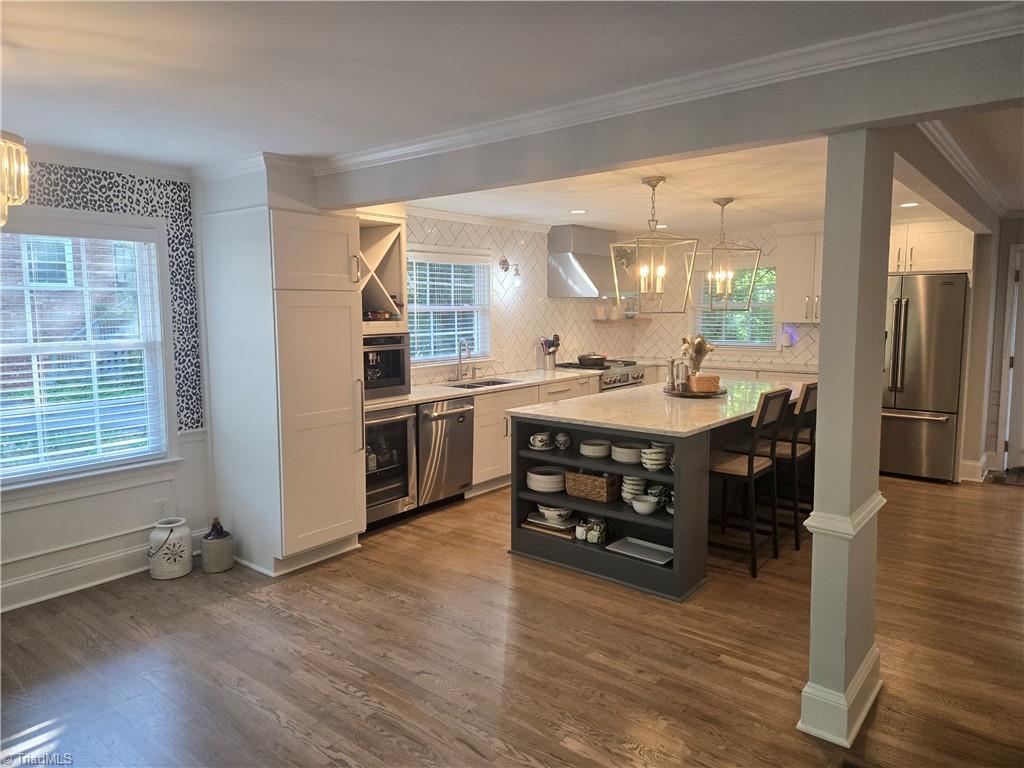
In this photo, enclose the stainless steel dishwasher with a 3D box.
[{"bbox_3d":[-0.704,0.491,5.378,0.595,0.795,0.597,5,9,39],"label":"stainless steel dishwasher"}]

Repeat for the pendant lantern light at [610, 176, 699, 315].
[{"bbox_3d":[0.922,-0.906,4.454,0.408,0.868,0.408,-2,7,-16],"label":"pendant lantern light"}]

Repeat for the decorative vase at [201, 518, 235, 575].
[{"bbox_3d":[-1.806,0.967,4.156,0.205,0.330,0.205,5,8,39],"label":"decorative vase"}]

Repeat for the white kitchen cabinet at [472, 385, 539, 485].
[{"bbox_3d":[-0.274,0.408,6.130,0.632,0.778,0.901,5,8,39],"label":"white kitchen cabinet"}]

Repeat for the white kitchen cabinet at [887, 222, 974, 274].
[{"bbox_3d":[3.666,-1.229,6.238,1.000,0.433,0.550,5,9,39],"label":"white kitchen cabinet"}]

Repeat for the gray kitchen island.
[{"bbox_3d":[1.217,0.553,4.901,1.215,0.918,2.475,5,9,39],"label":"gray kitchen island"}]

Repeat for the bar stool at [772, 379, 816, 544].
[{"bbox_3d":[1.796,0.503,4.670,0.545,1.100,0.430,5,8,39],"label":"bar stool"}]

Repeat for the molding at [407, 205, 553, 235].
[{"bbox_3d":[-0.299,-1.474,6.094,0.064,0.080,2.240,5,9,39],"label":"molding"}]

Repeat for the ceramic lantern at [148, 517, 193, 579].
[{"bbox_3d":[-2.019,0.969,4.043,0.224,0.310,0.224,5,9,39],"label":"ceramic lantern"}]

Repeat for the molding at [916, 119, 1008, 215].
[{"bbox_3d":[2.878,-1.277,4.225,0.061,0.076,4.470,5,9,39],"label":"molding"}]

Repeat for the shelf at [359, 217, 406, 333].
[{"bbox_3d":[-1.188,-0.763,4.892,0.606,0.800,0.634,5,8,39],"label":"shelf"}]

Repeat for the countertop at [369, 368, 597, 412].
[{"bbox_3d":[-0.344,0.019,5.985,0.654,0.033,3.245,5,8,39],"label":"countertop"}]

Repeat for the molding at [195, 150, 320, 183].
[{"bbox_3d":[-1.521,-1.234,4.006,0.840,0.083,0.400,5,9,39],"label":"molding"}]

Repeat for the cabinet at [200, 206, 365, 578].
[{"bbox_3d":[-1.455,0.030,4.379,0.785,2.140,0.633,5,8,39],"label":"cabinet"}]

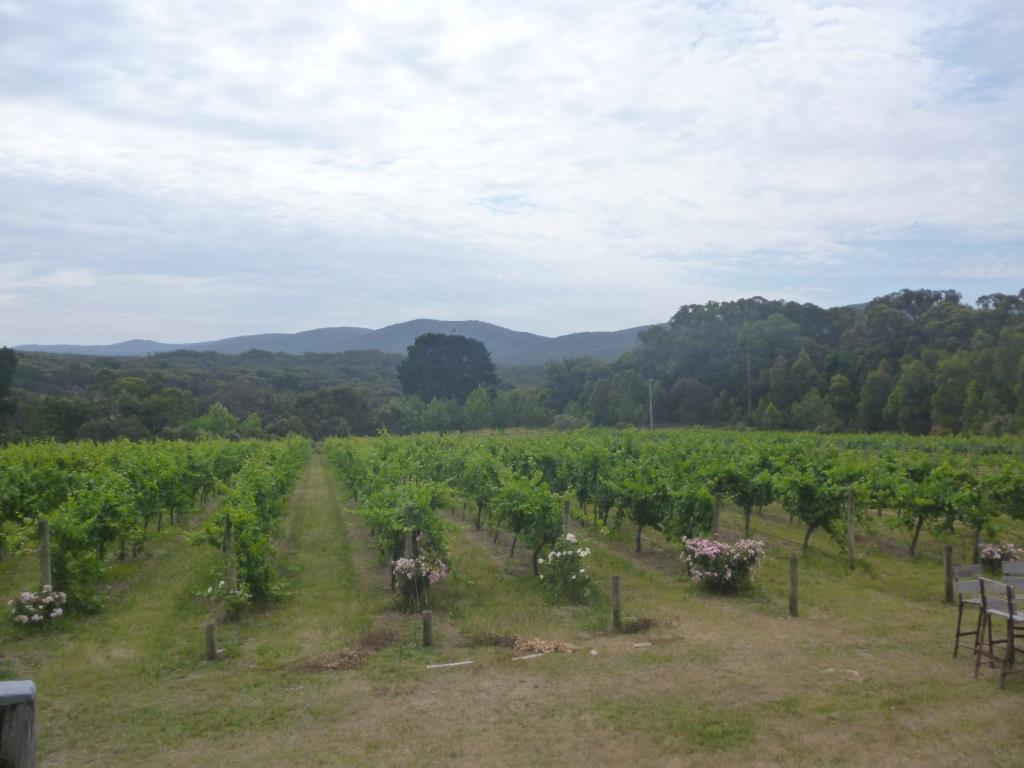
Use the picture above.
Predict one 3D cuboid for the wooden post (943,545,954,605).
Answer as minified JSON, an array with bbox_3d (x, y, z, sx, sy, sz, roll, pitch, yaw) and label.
[{"bbox_3d":[7.175,3.128,13.600,0.130,0.970,0.130,0,1,-13],"label":"wooden post"}]

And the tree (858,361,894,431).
[{"bbox_3d":[61.608,2.113,140.000,6.100,12.100,6.000,-1,0,-13],"label":"tree"}]

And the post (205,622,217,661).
[{"bbox_3d":[-4.077,3.492,11.213,0.110,0.500,0.110,-1,0,0],"label":"post"}]

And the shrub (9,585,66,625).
[{"bbox_3d":[-7.447,3.492,13.000,0.920,0.630,0.800,0,1,-13],"label":"shrub"}]

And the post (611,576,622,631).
[{"bbox_3d":[1.584,3.331,12.558,0.110,0.830,0.110,-1,0,-13],"label":"post"}]

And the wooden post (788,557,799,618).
[{"bbox_3d":[4.501,3.231,13.231,0.115,1.000,0.115,-1,0,-13],"label":"wooden post"}]

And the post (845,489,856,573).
[{"bbox_3d":[6.599,2.857,16.100,0.125,1.630,0.125,0,1,-13],"label":"post"}]

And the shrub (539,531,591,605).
[{"bbox_3d":[0.925,3.243,14.600,0.900,1.140,0.850,0,1,0],"label":"shrub"}]

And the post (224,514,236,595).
[{"bbox_3d":[-4.665,2.922,13.750,0.140,1.550,0.140,0,1,-13],"label":"post"}]

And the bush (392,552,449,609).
[{"bbox_3d":[-1.547,3.330,14.000,0.930,0.970,0.850,0,1,-13],"label":"bush"}]

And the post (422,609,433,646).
[{"bbox_3d":[-1.204,3.483,11.800,0.125,0.500,0.125,0,1,-13],"label":"post"}]

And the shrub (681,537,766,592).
[{"bbox_3d":[3.834,3.272,15.015,1.550,1.000,1.300,-1,0,-13],"label":"shrub"}]

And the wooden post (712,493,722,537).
[{"bbox_3d":[3.909,2.918,15.795,0.120,1.630,0.120,-1,0,-13],"label":"wooden post"}]

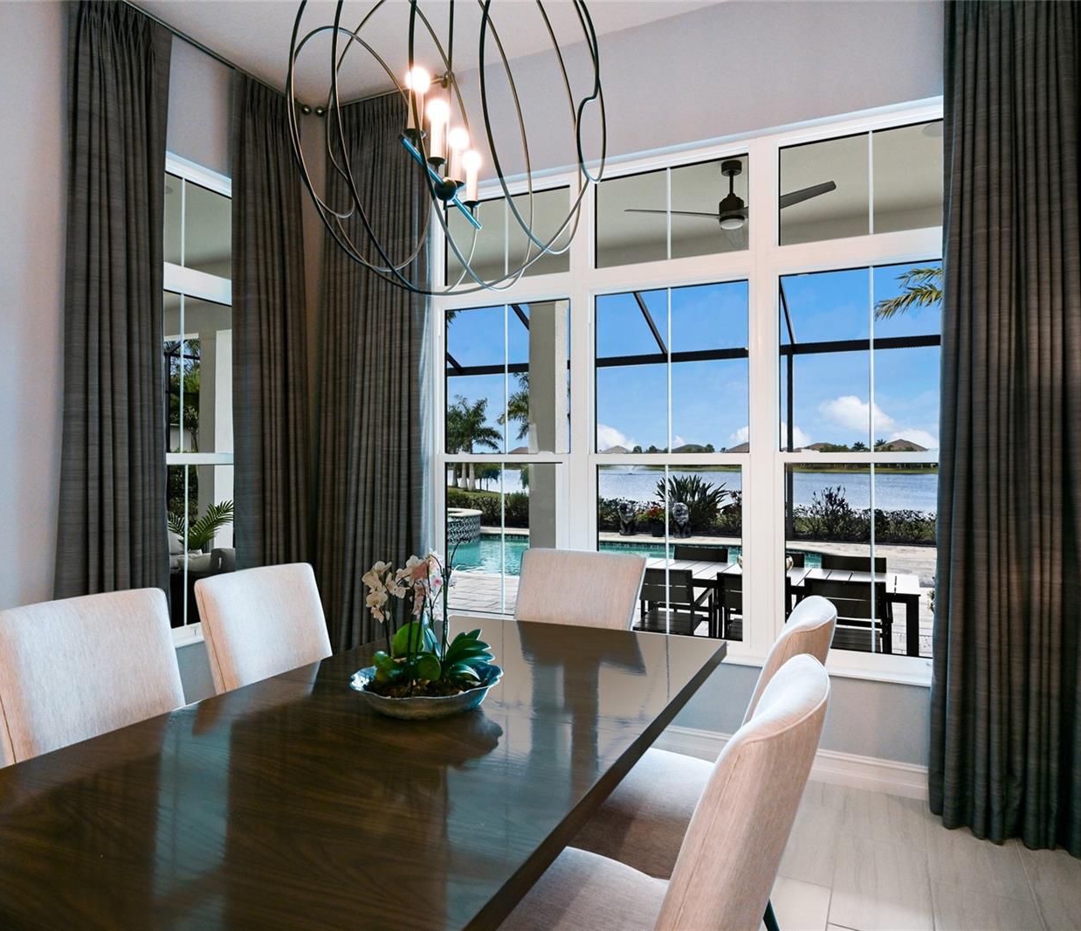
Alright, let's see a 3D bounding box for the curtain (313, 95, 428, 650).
[{"bbox_3d":[-0.996,-0.347,4.034,0.800,3.473,0.150,0,0,25],"label":"curtain"}]

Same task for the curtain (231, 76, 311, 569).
[{"bbox_3d":[-1.518,-0.349,3.962,0.140,3.473,0.560,0,0,25],"label":"curtain"}]

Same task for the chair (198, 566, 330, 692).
[{"bbox_3d":[-0.765,0.877,2.346,0.630,1.000,0.540,0,0,25],"label":"chair"}]

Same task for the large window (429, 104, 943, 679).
[{"bbox_3d":[0.595,-0.307,3.441,2.722,2.418,0.110,0,0,25],"label":"large window"}]

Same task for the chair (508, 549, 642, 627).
[{"bbox_3d":[0.082,0.883,2.773,0.550,1.000,0.640,0,0,25],"label":"chair"}]

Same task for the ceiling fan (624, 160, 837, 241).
[{"bbox_3d":[1.361,-1.877,4.915,1.420,0.485,1.320,0,0,25],"label":"ceiling fan"}]

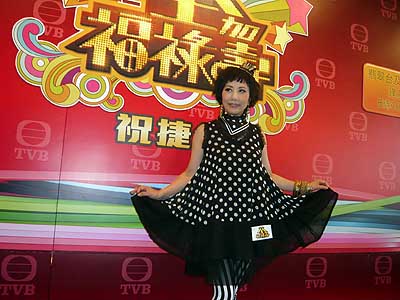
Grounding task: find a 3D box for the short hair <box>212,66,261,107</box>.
[{"bbox_3d":[0.185,-0.322,1.640,0.235,0.210,0.235,3,-4,16],"label":"short hair"}]

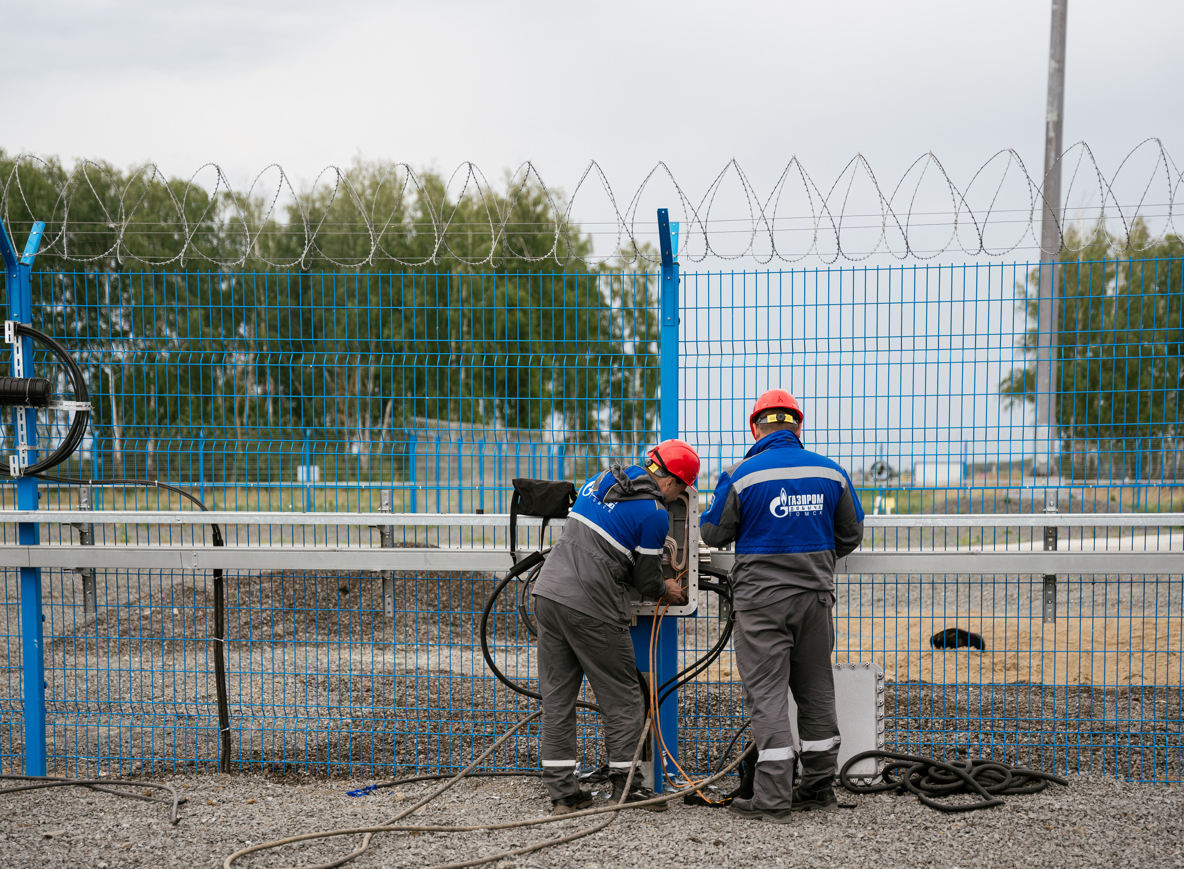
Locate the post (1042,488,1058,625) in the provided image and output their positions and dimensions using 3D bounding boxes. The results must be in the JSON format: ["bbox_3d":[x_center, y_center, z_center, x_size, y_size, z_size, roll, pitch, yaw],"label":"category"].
[{"bbox_3d":[2.020,0.540,9.880,0.050,0.600,0.045,0,2,11],"label":"post"}]

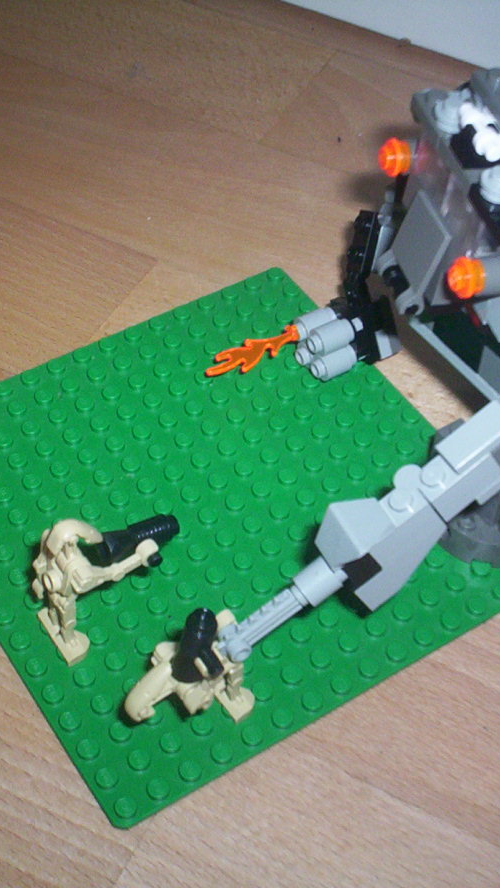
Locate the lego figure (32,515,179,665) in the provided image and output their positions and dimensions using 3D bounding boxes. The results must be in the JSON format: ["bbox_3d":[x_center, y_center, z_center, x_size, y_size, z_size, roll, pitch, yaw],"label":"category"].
[{"bbox_3d":[-0.032,0.028,0.289,0.035,0.040,0.022,-25,56,-23],"label":"lego figure"}]

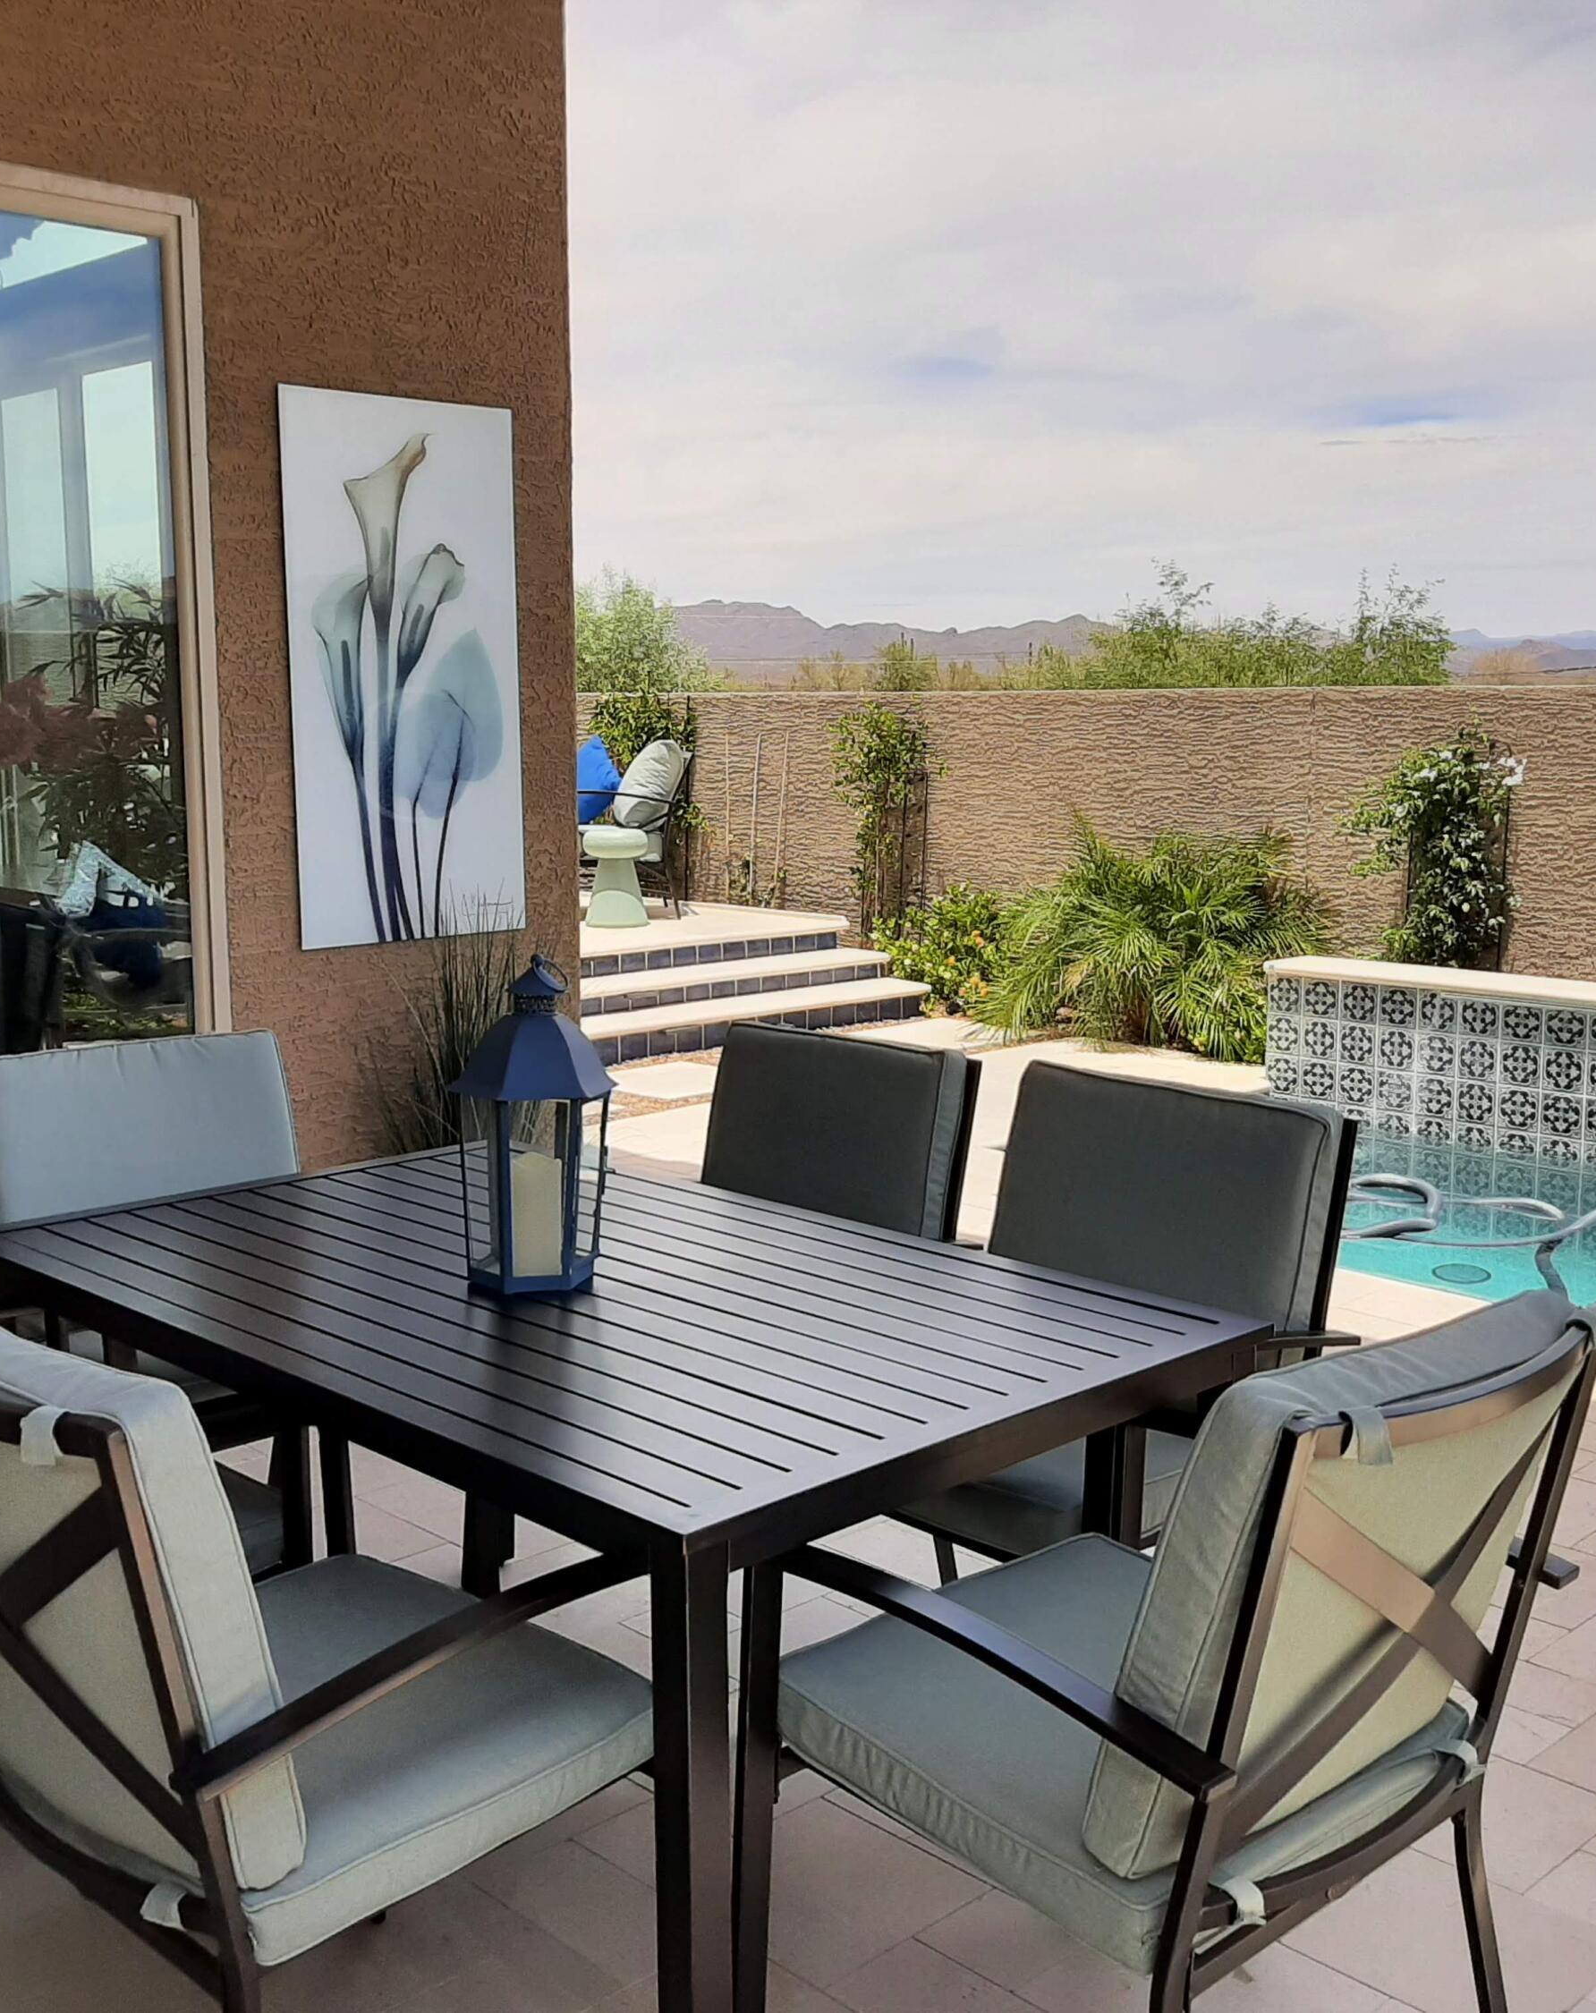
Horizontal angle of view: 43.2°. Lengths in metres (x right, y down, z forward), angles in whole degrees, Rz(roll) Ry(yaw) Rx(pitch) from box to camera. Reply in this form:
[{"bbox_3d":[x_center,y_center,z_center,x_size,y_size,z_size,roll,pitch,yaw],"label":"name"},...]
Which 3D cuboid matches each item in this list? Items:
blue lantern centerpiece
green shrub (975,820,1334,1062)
[{"bbox_3d":[-0.350,0.149,2.637,0.210,0.430,0.210,-2,8,-8],"label":"blue lantern centerpiece"},{"bbox_3d":[1.664,-0.303,9.550,1.600,1.100,1.400,-1,8,0],"label":"green shrub"}]

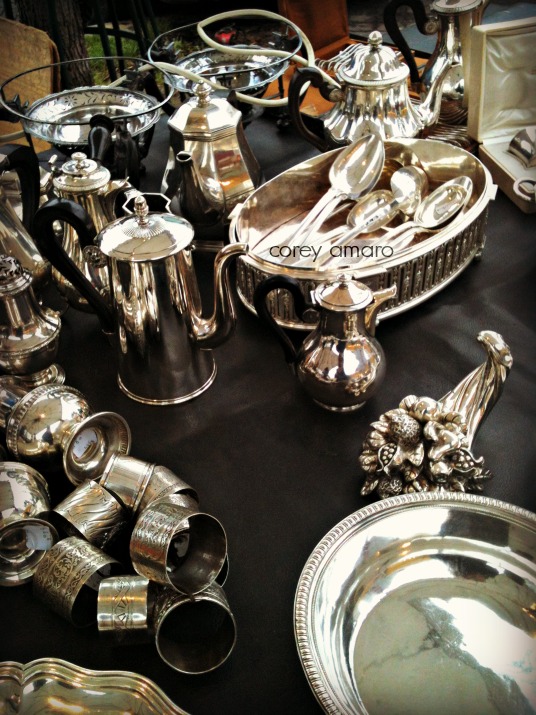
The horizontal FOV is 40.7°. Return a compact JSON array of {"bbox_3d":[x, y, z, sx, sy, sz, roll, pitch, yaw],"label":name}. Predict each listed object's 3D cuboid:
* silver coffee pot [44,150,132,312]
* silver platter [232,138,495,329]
[{"bbox_3d":[-0.214,-0.155,0.854,0.130,0.178,0.115,0,40,4],"label":"silver coffee pot"},{"bbox_3d":[0.118,-0.159,0.870,0.258,0.071,0.389,27,47,31],"label":"silver platter"}]

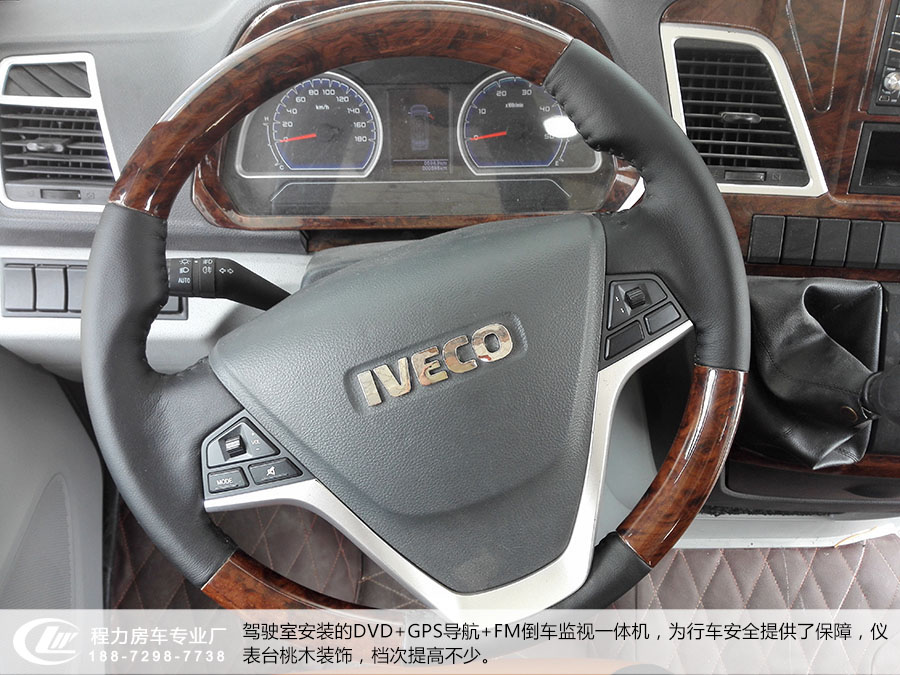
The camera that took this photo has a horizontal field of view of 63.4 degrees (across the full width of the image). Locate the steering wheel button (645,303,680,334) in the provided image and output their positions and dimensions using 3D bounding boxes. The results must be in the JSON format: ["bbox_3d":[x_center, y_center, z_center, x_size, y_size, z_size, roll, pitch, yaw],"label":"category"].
[{"bbox_3d":[0.134,-0.013,0.461,0.022,0.012,0.006,-31,7,-1],"label":"steering wheel button"}]

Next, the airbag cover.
[{"bbox_3d":[0.003,0.052,0.461,0.257,0.227,0.058,-20,7,-2],"label":"airbag cover"}]

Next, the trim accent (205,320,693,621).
[{"bbox_3d":[0.021,0.104,0.441,0.320,0.038,0.129,-20,88,-2],"label":"trim accent"}]

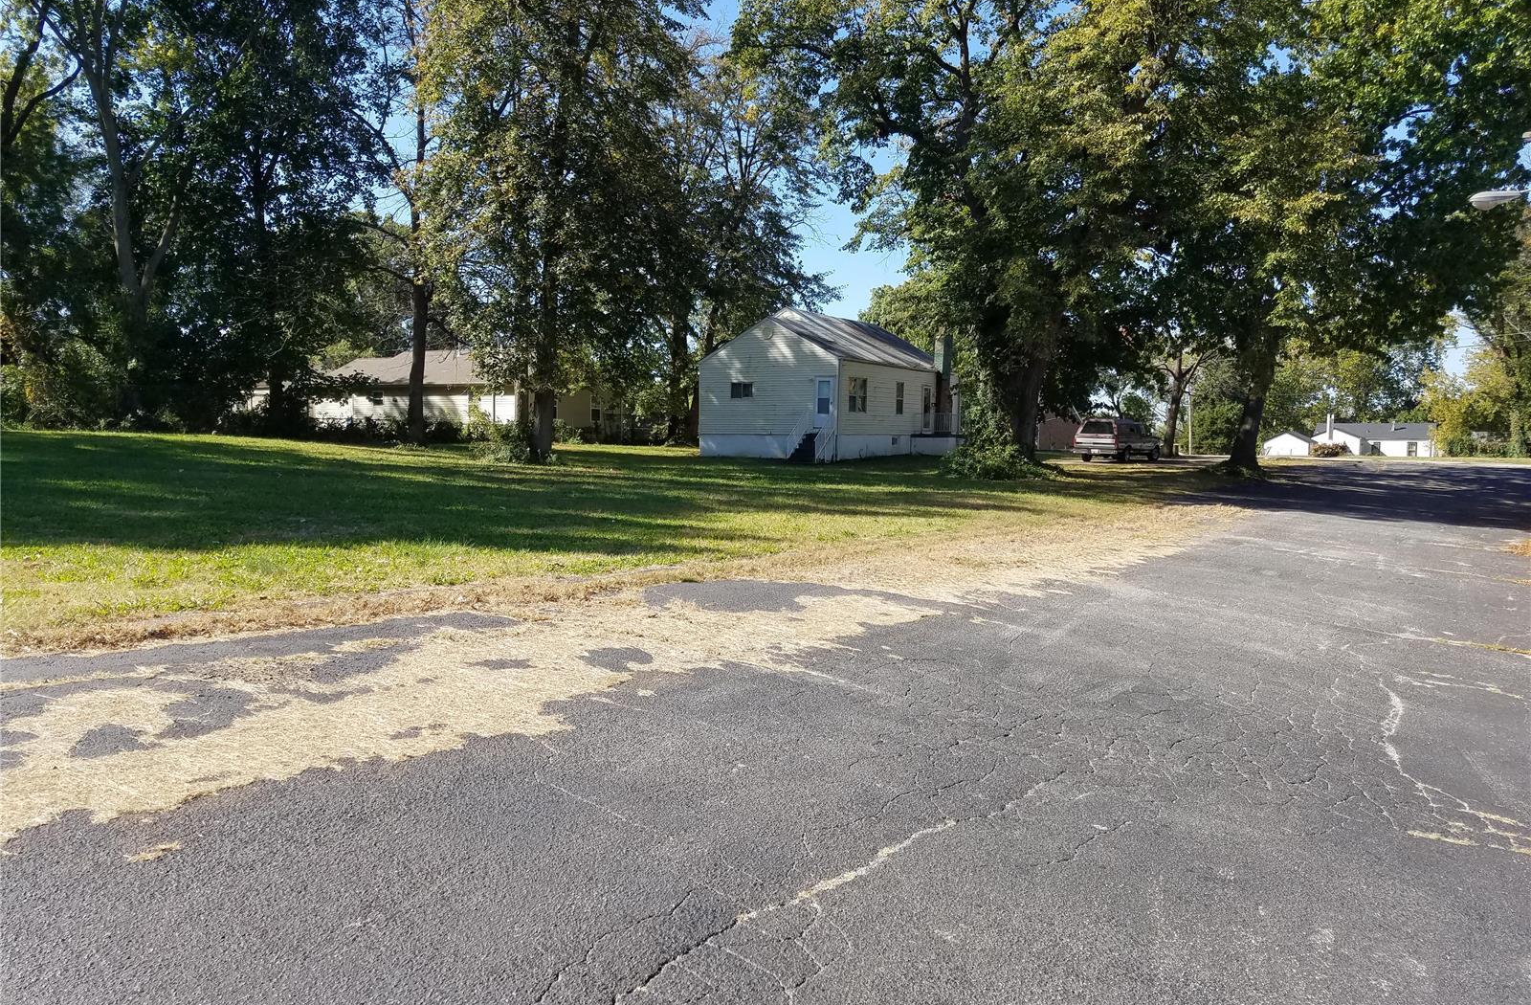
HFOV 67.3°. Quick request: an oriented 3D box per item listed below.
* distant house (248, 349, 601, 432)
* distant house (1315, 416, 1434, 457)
[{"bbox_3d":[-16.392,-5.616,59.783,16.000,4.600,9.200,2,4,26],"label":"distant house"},{"bbox_3d":[78.211,-8.023,147.776,13.800,4.700,9.500,3,4,38],"label":"distant house"}]

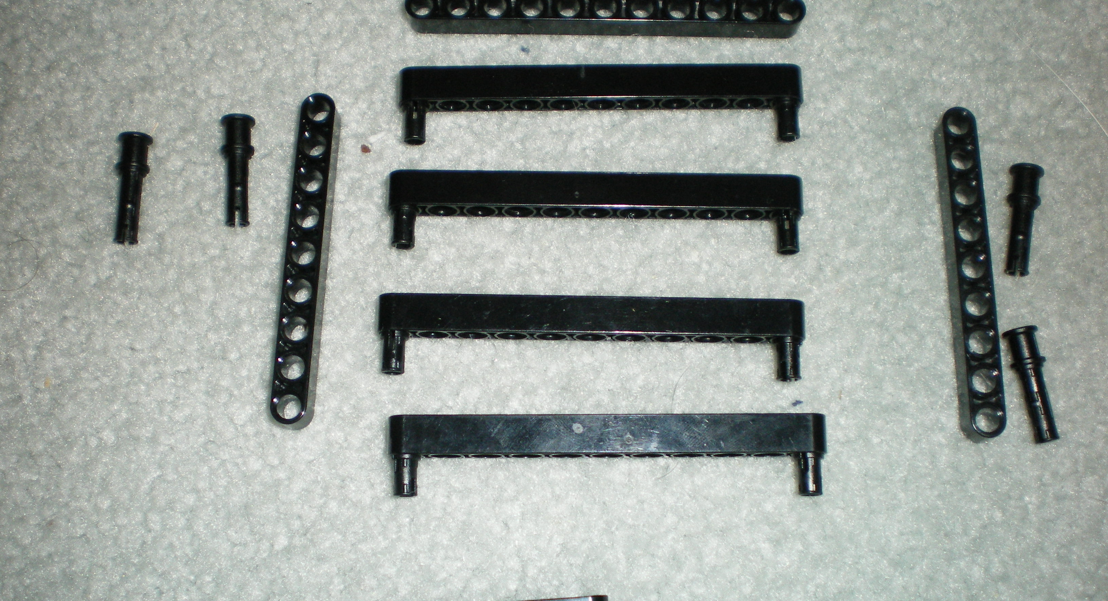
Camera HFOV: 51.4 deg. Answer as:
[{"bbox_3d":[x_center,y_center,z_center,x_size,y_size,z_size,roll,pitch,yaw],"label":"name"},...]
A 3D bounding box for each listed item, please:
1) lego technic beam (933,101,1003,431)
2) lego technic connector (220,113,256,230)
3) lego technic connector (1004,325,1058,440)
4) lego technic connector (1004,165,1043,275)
[{"bbox_3d":[0.087,-0.006,0.241,0.007,0.008,0.071,-1,74,3],"label":"lego technic beam"},{"bbox_3d":[-0.067,-0.028,0.243,0.007,0.007,0.024,-4,74,-2],"label":"lego technic connector"},{"bbox_3d":[0.097,0.017,0.232,0.007,0.007,0.024,-7,74,-3],"label":"lego technic connector"},{"bbox_3d":[0.098,-0.017,0.242,0.007,0.007,0.024,12,74,3],"label":"lego technic connector"}]

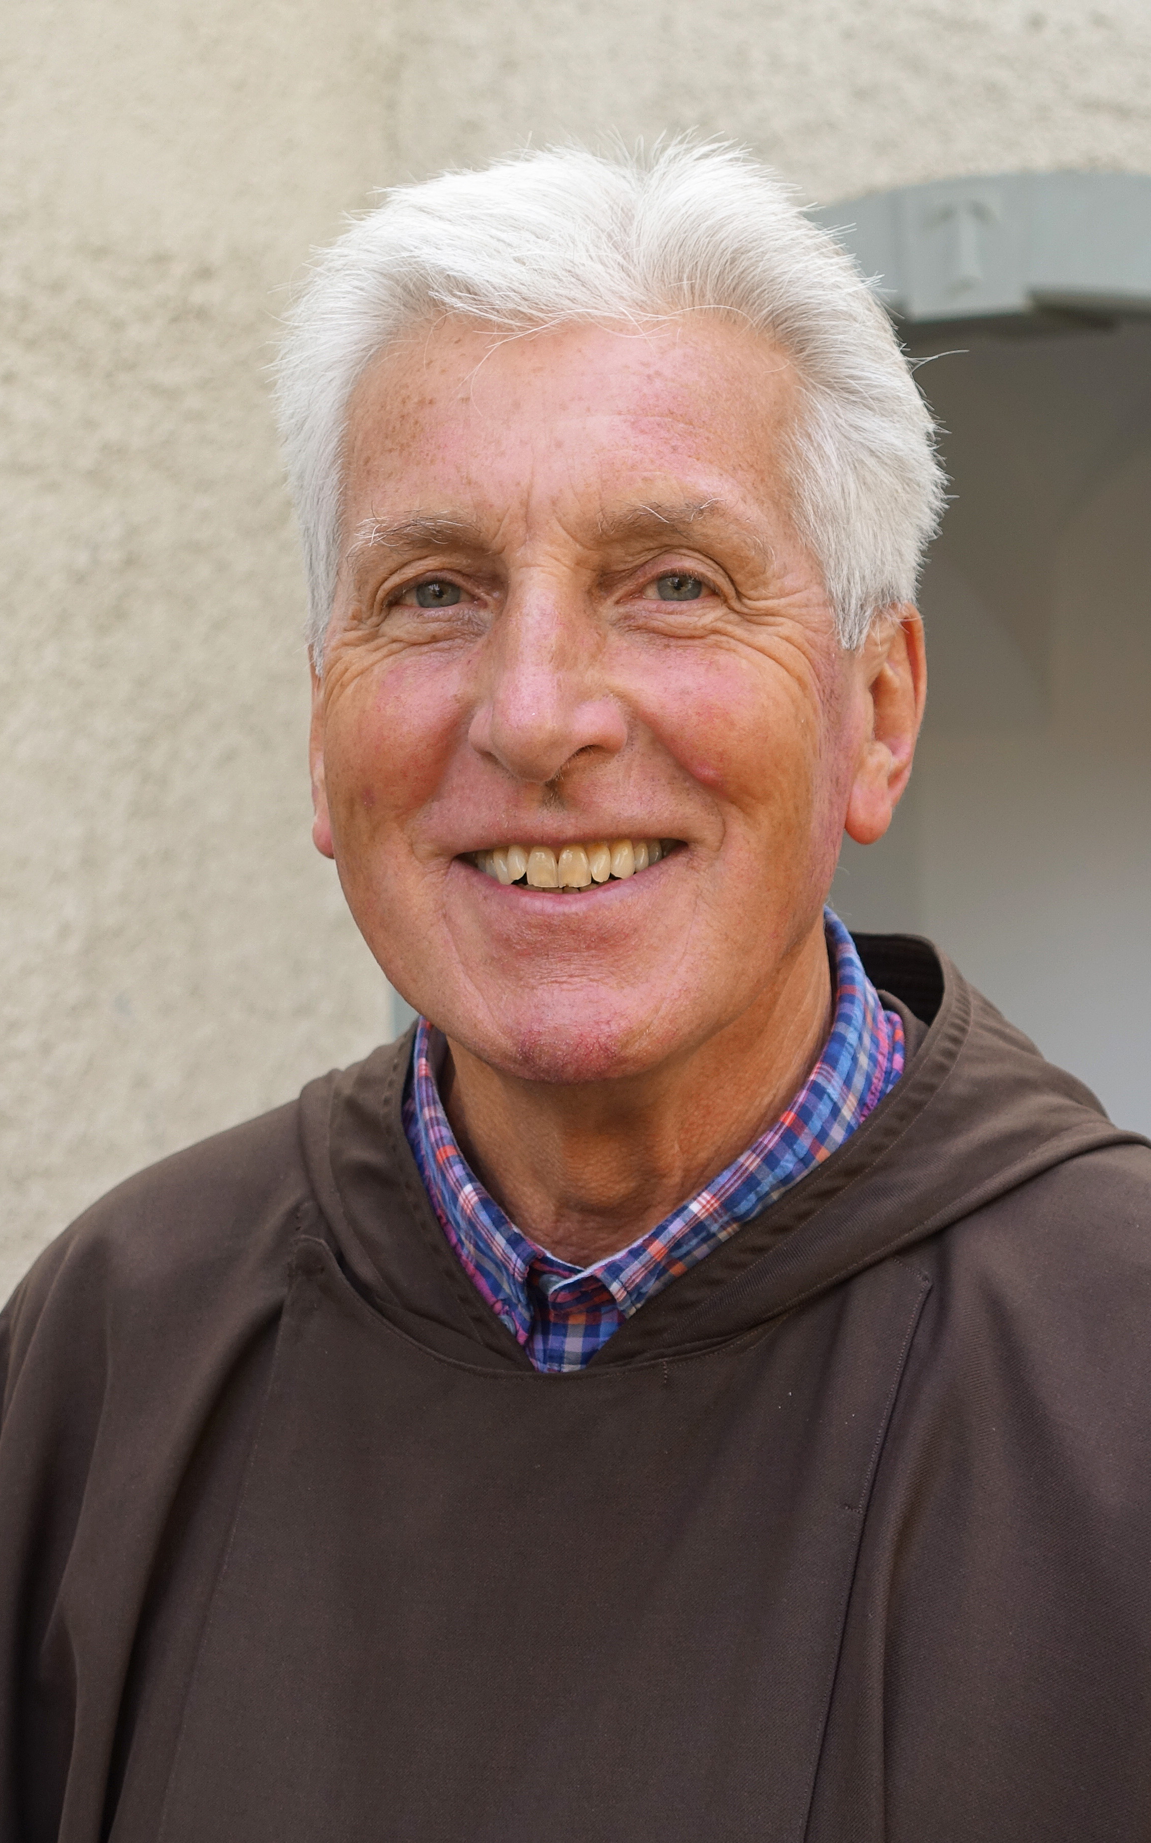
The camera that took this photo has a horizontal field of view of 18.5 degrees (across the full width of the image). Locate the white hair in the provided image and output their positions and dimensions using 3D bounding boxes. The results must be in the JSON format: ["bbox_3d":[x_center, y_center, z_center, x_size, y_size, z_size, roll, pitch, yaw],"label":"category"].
[{"bbox_3d":[0.014,-0.138,1.005,0.188,0.168,0.212,-2,-3,12],"label":"white hair"}]

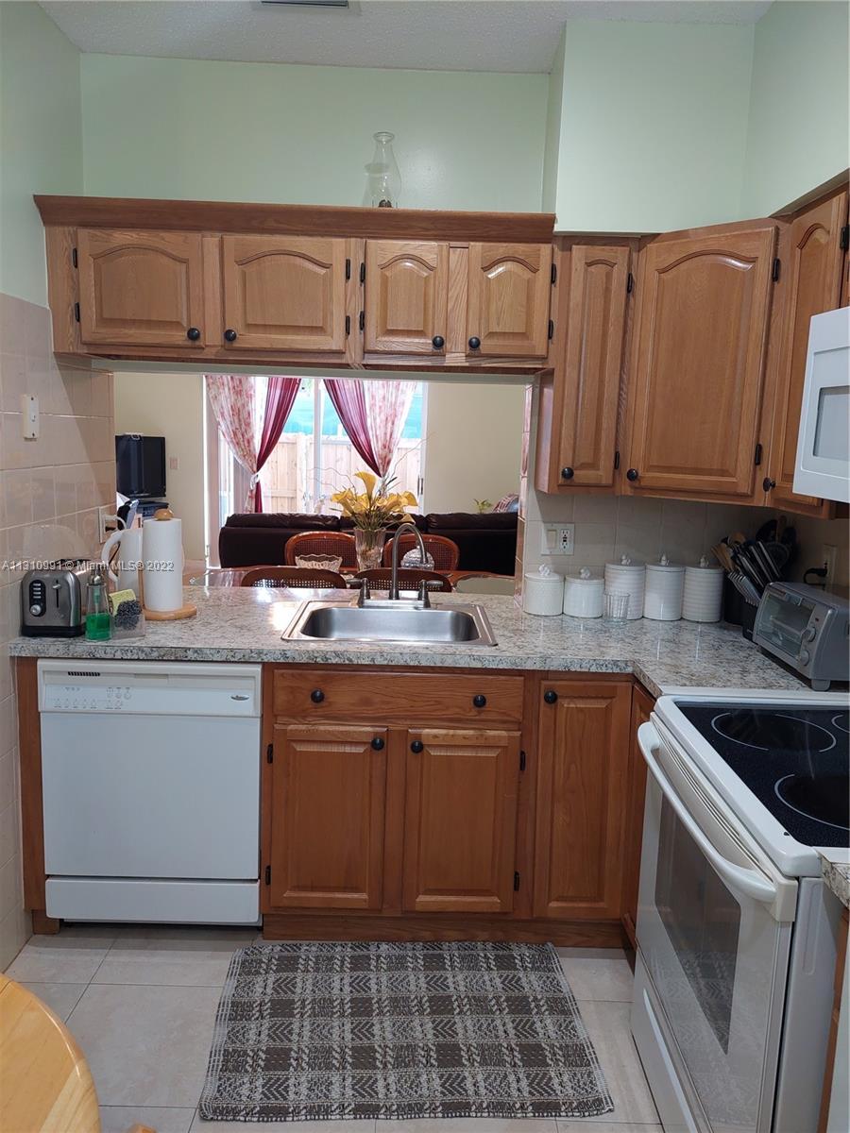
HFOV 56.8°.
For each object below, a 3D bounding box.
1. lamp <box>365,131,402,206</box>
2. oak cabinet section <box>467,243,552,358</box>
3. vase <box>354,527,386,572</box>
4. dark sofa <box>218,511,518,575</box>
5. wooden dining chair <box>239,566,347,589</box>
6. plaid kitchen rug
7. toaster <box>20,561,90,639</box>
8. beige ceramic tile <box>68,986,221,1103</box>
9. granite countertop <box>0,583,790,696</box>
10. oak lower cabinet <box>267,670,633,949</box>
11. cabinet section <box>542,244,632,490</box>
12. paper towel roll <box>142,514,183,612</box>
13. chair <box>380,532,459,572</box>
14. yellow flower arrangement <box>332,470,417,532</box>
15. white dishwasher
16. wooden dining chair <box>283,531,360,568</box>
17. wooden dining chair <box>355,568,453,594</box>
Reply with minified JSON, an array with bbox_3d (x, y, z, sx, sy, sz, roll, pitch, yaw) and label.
[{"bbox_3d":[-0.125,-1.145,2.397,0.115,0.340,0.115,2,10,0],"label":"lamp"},{"bbox_3d":[0.246,-0.795,2.434,0.244,0.319,0.300,2,8,0],"label":"oak cabinet section"},{"bbox_3d":[-0.282,-0.047,3.966,0.150,0.280,0.150,2,9,0],"label":"vase"},{"bbox_3d":[-0.414,0.020,6.115,2.200,0.950,0.950,0,10,-9],"label":"dark sofa"},{"bbox_3d":[-0.574,0.429,3.649,0.480,0.950,0.550,2,9,0],"label":"wooden dining chair"},{"bbox_3d":[-0.063,1.183,2.061,0.930,0.012,0.600,1,9,-4],"label":"plaid kitchen rug"},{"bbox_3d":[-1.044,0.083,2.316,0.175,0.188,0.270,2,10,0],"label":"toaster"},{"bbox_3d":[-0.714,1.188,1.959,0.405,0.010,0.390,2,10,0],"label":"beige ceramic tile"},{"bbox_3d":[0.025,0.213,2.415,2.335,0.042,1.090,2,10,0],"label":"granite countertop"},{"bbox_3d":[0.064,0.669,2.574,1.070,0.865,0.600,2,9,0],"label":"oak lower cabinet"},{"bbox_3d":[0.488,-0.598,2.464,0.190,0.713,0.305,2,8,0],"label":"cabinet section"},{"bbox_3d":[-0.830,-0.014,2.486,0.122,0.295,0.122,2,10,0],"label":"paper towel roll"},{"bbox_3d":[-0.027,0.314,4.441,0.480,0.950,0.550,2,9,0],"label":"chair"},{"bbox_3d":[-0.252,-0.322,3.920,0.430,0.290,0.380,2,9,0],"label":"yellow flower arrangement"},{"bbox_3d":[-0.757,0.624,2.509,0.605,0.833,0.610,2,10,0],"label":"white dishwasher"},{"bbox_3d":[-0.589,0.298,4.438,0.480,0.950,0.550,2,9,0],"label":"wooden dining chair"},{"bbox_3d":[-0.097,0.417,3.784,0.480,0.930,0.550,2,10,0],"label":"wooden dining chair"}]

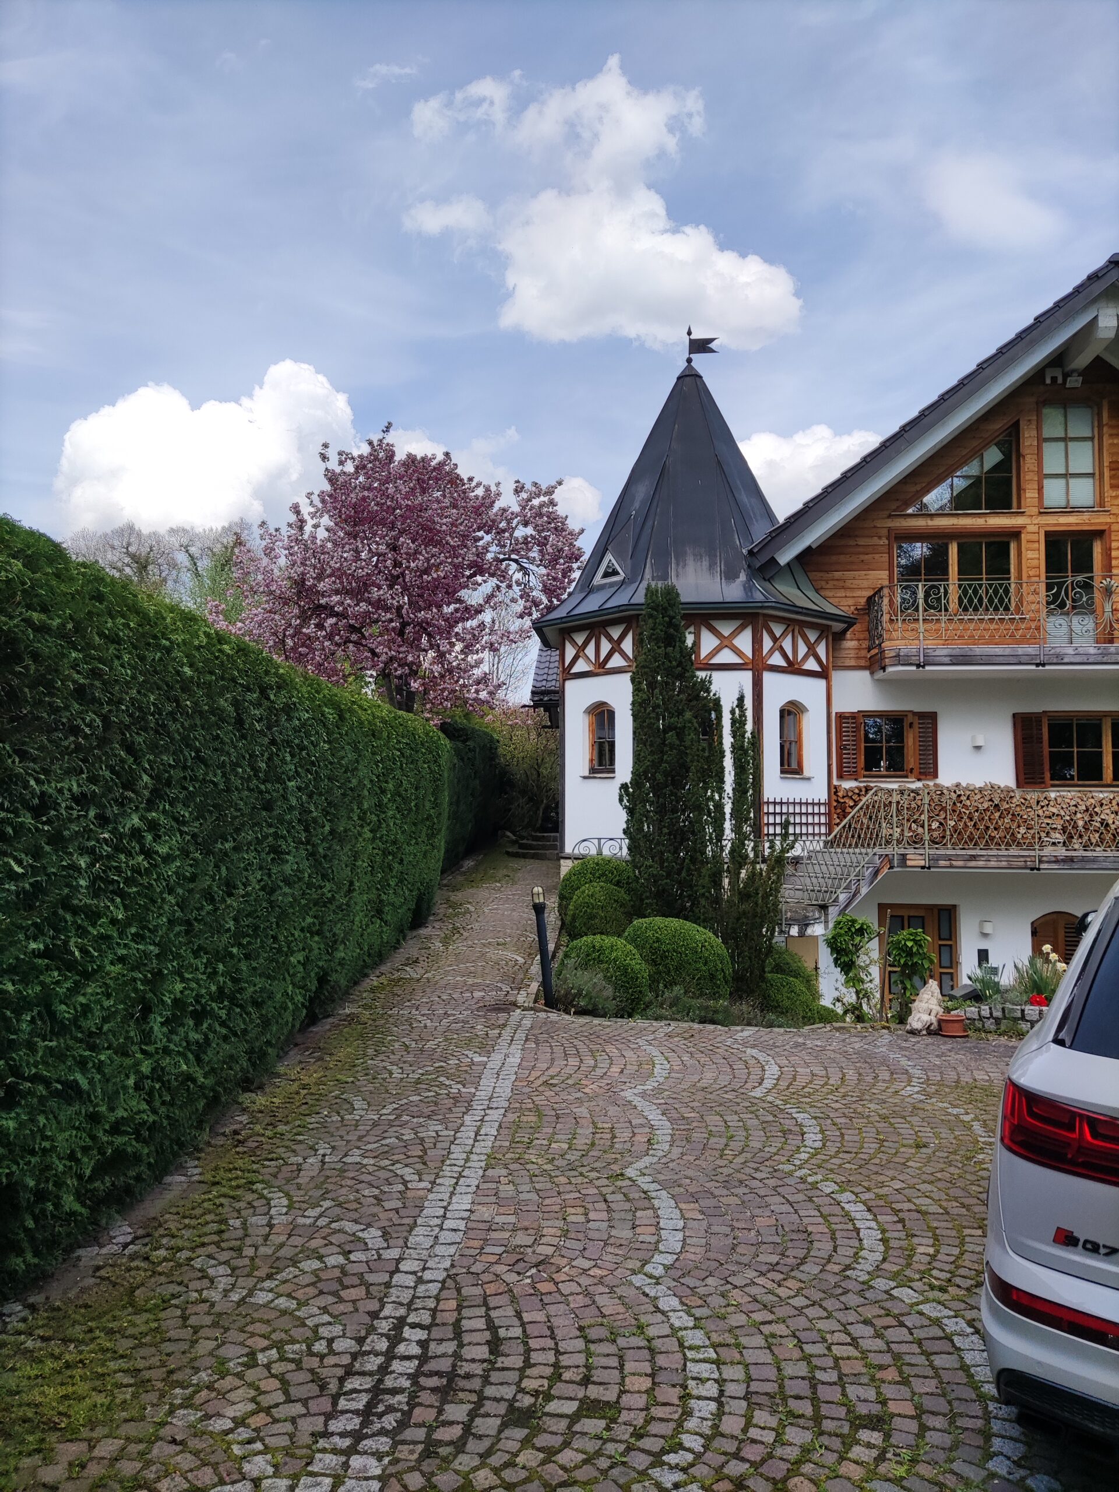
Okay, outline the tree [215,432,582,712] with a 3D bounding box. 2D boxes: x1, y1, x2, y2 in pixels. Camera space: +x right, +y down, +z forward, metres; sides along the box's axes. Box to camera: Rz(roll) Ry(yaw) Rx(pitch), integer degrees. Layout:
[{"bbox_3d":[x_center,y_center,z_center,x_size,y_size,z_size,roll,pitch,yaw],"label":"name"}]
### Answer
[{"bbox_3d":[-3.003,-2.192,20.810,6.900,7.400,6.600,0,-3,-8],"label":"tree"}]

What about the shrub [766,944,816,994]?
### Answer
[{"bbox_3d":[2.194,2.269,10.883,0.700,0.650,0.700,-1,-3,11],"label":"shrub"}]

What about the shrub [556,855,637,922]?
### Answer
[{"bbox_3d":[0.432,1.621,12.380,0.880,0.780,0.860,0,-3,2],"label":"shrub"}]

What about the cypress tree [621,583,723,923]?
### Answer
[{"bbox_3d":[1.184,0.210,11.701,1.050,3.850,1.000,0,-3,6],"label":"cypress tree"}]

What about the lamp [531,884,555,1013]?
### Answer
[{"bbox_3d":[-0.124,1.646,9.174,0.110,1.030,0.110,-5,-3,-2],"label":"lamp"}]

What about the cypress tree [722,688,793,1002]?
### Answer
[{"bbox_3d":[1.827,0.908,10.226,0.650,2.880,0.620,-1,-3,10],"label":"cypress tree"}]

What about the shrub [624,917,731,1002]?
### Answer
[{"bbox_3d":[1.040,1.898,9.880,0.950,0.760,0.920,0,-3,6],"label":"shrub"}]

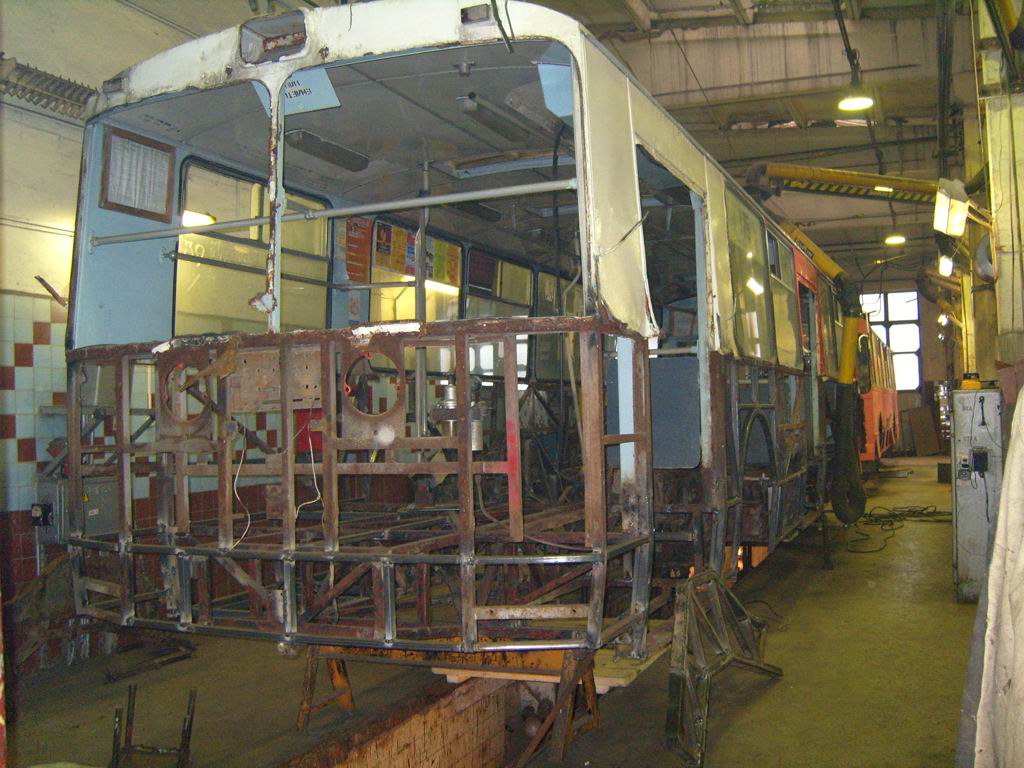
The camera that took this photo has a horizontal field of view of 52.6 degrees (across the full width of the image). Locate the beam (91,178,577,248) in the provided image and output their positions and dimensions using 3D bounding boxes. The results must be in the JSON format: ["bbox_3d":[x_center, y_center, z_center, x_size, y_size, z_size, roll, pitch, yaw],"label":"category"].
[{"bbox_3d":[-0.828,-0.681,4.196,2.310,0.040,0.040,-2,-2,23],"label":"beam"}]

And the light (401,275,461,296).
[{"bbox_3d":[-0.882,-1.136,11.486,0.140,0.120,1.420,-2,-2,23],"label":"light"}]

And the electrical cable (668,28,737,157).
[{"bbox_3d":[2.712,-4.149,14.738,0.900,1.900,0.300,-2,-2,23],"label":"electrical cable"}]

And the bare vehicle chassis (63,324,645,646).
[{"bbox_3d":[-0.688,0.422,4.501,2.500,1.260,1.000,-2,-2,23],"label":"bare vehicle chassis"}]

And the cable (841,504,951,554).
[{"bbox_3d":[5.049,1.830,13.438,1.150,0.070,5.300,-2,-2,23],"label":"cable"}]

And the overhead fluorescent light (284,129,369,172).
[{"bbox_3d":[-0.966,-1.217,5.327,0.200,0.080,0.640,-2,-2,23],"label":"overhead fluorescent light"}]

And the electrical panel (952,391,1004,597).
[{"bbox_3d":[3.723,0.883,8.248,0.350,1.666,0.350,-2,-2,23],"label":"electrical panel"}]

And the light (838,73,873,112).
[{"bbox_3d":[4.549,-3.847,13.712,0.440,0.410,0.440,-2,-2,23],"label":"light"}]

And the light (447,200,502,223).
[{"bbox_3d":[-0.249,-1.179,6.923,0.200,0.080,0.640,-2,-2,23],"label":"light"}]

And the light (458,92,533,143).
[{"bbox_3d":[-0.068,-1.240,4.860,0.170,0.080,0.660,-2,-2,23],"label":"light"}]

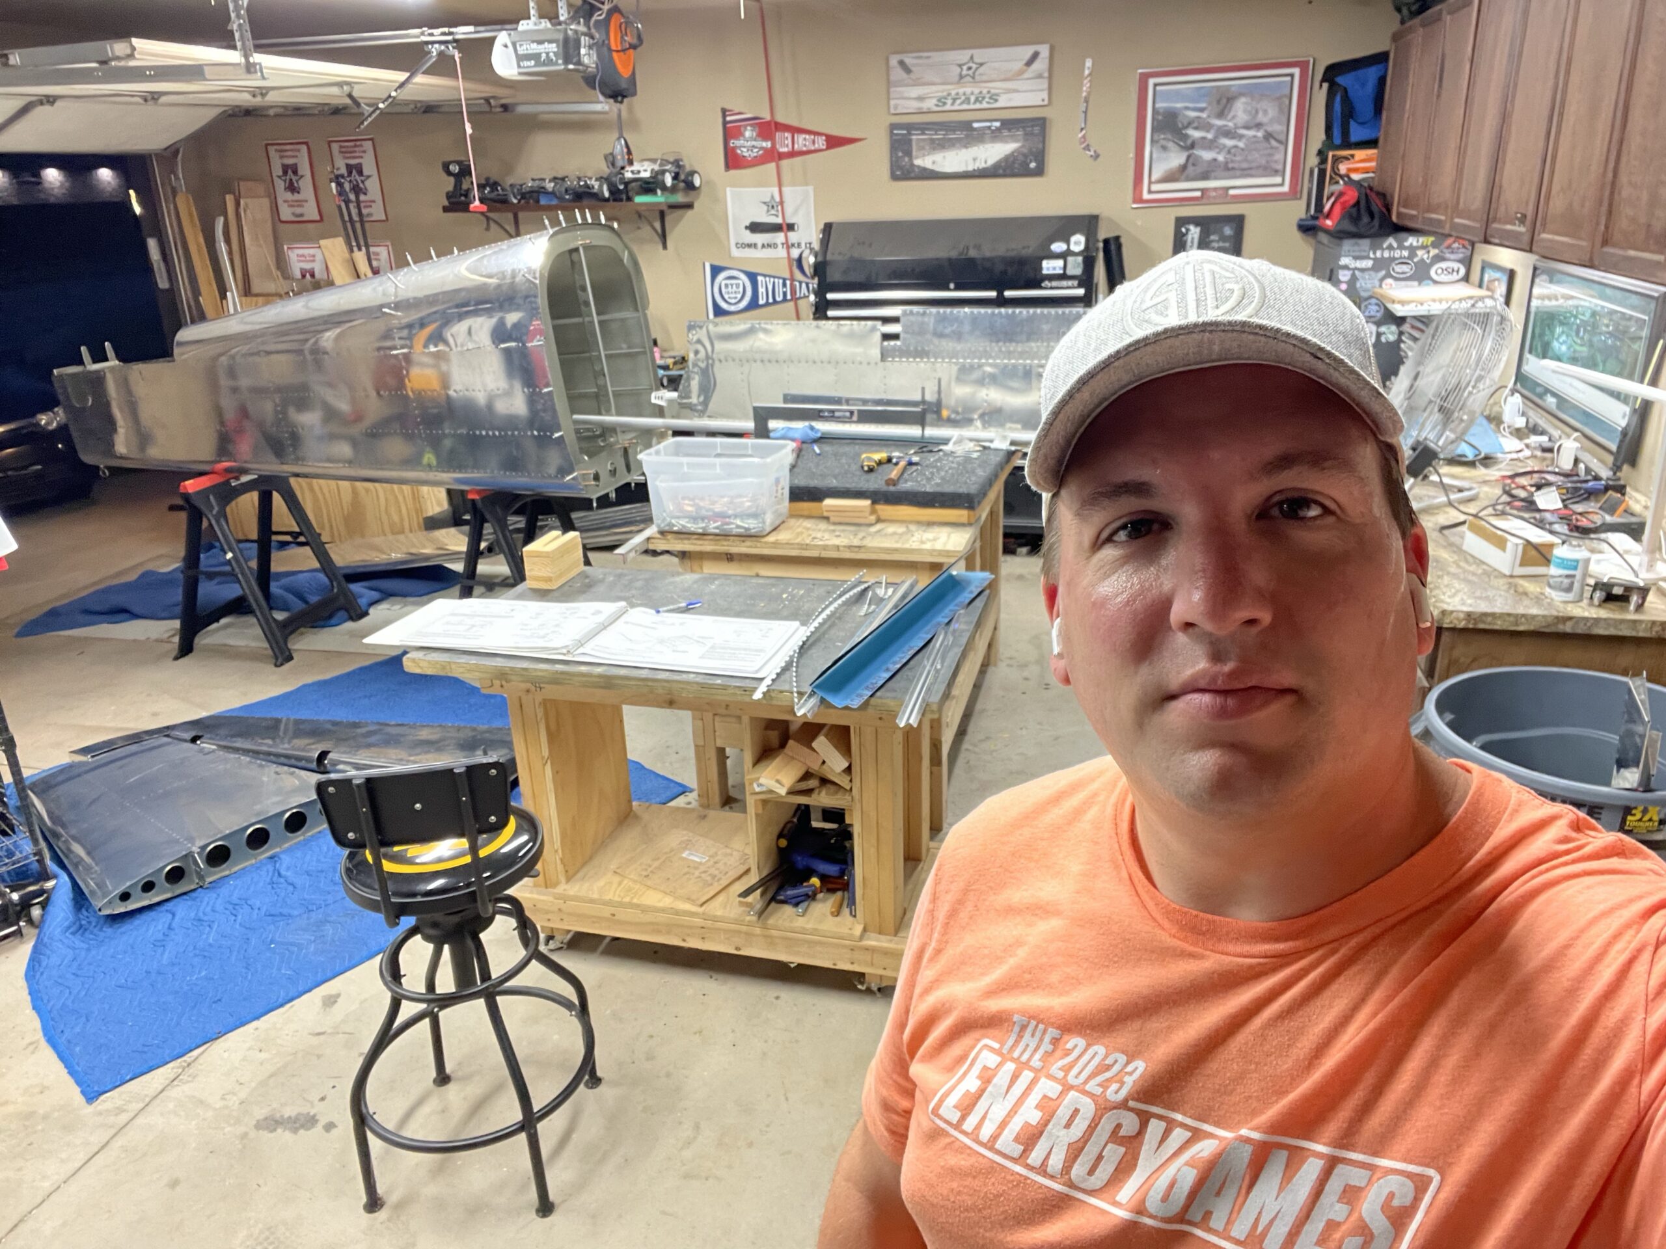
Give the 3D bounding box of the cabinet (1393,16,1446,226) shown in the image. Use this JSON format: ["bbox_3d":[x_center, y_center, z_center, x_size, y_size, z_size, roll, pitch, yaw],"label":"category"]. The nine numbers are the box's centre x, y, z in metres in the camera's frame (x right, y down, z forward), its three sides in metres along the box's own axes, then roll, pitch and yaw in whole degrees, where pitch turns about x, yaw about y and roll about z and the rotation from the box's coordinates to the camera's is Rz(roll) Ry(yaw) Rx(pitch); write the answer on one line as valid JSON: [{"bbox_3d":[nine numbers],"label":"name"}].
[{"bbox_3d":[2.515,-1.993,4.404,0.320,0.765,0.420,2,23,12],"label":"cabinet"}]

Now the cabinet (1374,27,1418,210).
[{"bbox_3d":[2.504,-2.080,4.599,0.320,0.729,0.480,3,23,13],"label":"cabinet"}]

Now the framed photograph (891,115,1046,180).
[{"bbox_3d":[0.665,-2.361,5.508,0.762,0.262,0.030,2,23,12],"label":"framed photograph"}]

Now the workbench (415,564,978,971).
[{"bbox_3d":[-0.276,0.384,2.733,1.212,0.844,0.610,4,23,16],"label":"workbench"}]

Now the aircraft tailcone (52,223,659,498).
[{"bbox_3d":[-2.167,-1.100,4.547,2.810,0.955,0.730,4,23,17],"label":"aircraft tailcone"}]

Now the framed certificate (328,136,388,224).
[{"bbox_3d":[-2.659,-2.487,6.197,0.280,0.435,0.020,2,23,12],"label":"framed certificate"}]

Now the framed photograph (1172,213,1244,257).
[{"bbox_3d":[1.846,-1.876,5.443,0.320,0.250,0.025,3,23,13],"label":"framed photograph"}]

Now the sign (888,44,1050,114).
[{"bbox_3d":[0.658,-2.651,5.388,0.771,0.263,0.030,2,23,12],"label":"sign"}]

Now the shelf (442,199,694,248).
[{"bbox_3d":[-1.428,-2.162,6.029,1.300,0.250,0.300,3,23,13],"label":"shelf"}]

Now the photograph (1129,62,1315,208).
[{"bbox_3d":[1.839,-2.328,5.263,0.778,0.606,0.030,2,23,12],"label":"photograph"}]

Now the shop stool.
[{"bbox_3d":[-0.707,0.607,2.066,0.420,0.970,0.430,-5,22,-6],"label":"shop stool"}]

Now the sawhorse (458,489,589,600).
[{"bbox_3d":[-1.237,-0.239,4.455,0.550,0.770,0.620,4,23,15],"label":"sawhorse"}]

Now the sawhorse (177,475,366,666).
[{"bbox_3d":[-2.600,-0.312,4.971,0.570,0.795,0.650,2,23,12],"label":"sawhorse"}]

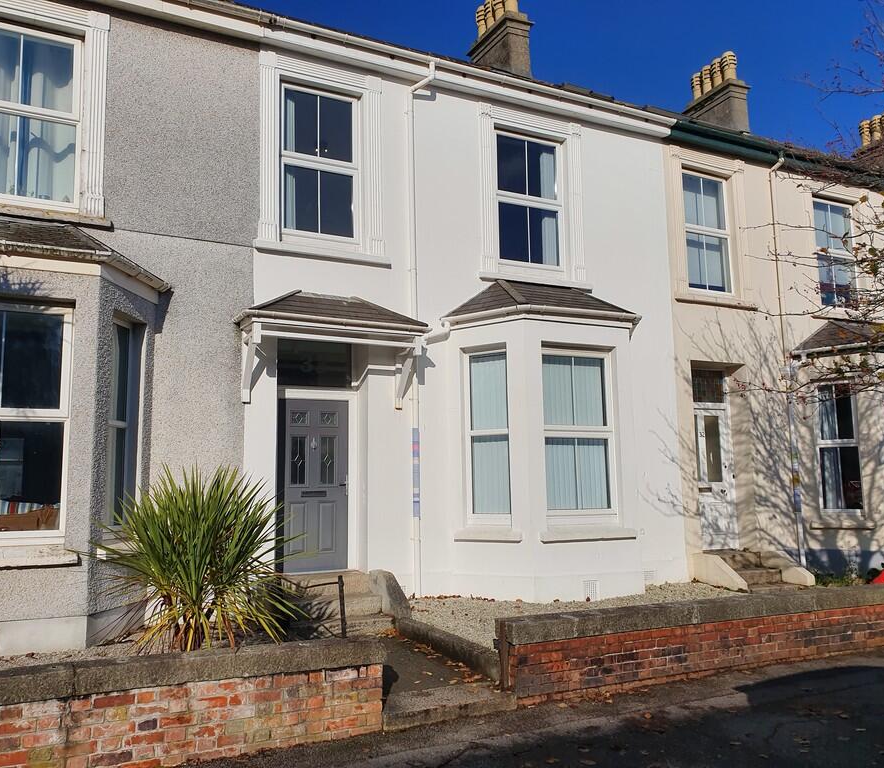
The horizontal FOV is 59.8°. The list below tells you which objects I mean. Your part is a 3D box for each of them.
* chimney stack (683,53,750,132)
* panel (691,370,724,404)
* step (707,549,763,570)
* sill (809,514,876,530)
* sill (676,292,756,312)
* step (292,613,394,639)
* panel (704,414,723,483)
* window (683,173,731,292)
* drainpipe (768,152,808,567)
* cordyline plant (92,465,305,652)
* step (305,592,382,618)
[{"bbox_3d":[6.665,-6.809,18.705,0.700,2.050,1.560,3,-8,-27],"label":"chimney stack"},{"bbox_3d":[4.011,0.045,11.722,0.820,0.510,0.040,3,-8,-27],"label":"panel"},{"bbox_3d":[4.132,2.565,11.186,1.000,0.210,0.420,3,-8,-27],"label":"step"},{"bbox_3d":[6.124,2.129,11.767,0.900,0.170,0.220,-4,-8,24],"label":"sill"},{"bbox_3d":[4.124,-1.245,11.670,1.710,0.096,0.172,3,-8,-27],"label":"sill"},{"bbox_3d":[-1.055,2.491,7.892,1.103,0.121,0.374,3,-8,-27],"label":"step"},{"bbox_3d":[4.089,0.988,11.631,0.310,1.000,0.040,3,-8,-27],"label":"panel"},{"bbox_3d":[4.062,-2.308,11.860,1.010,1.880,0.110,3,-8,-27],"label":"window"},{"bbox_3d":[5.516,-0.439,12.120,0.132,6.588,0.334,3,-8,-27],"label":"drainpipe"},{"bbox_3d":[-1.865,1.388,6.040,1.567,1.489,1.534,3,-8,-27],"label":"cordyline plant"},{"bbox_3d":[-1.218,2.389,8.235,1.093,0.177,0.354,3,-8,-27],"label":"step"}]

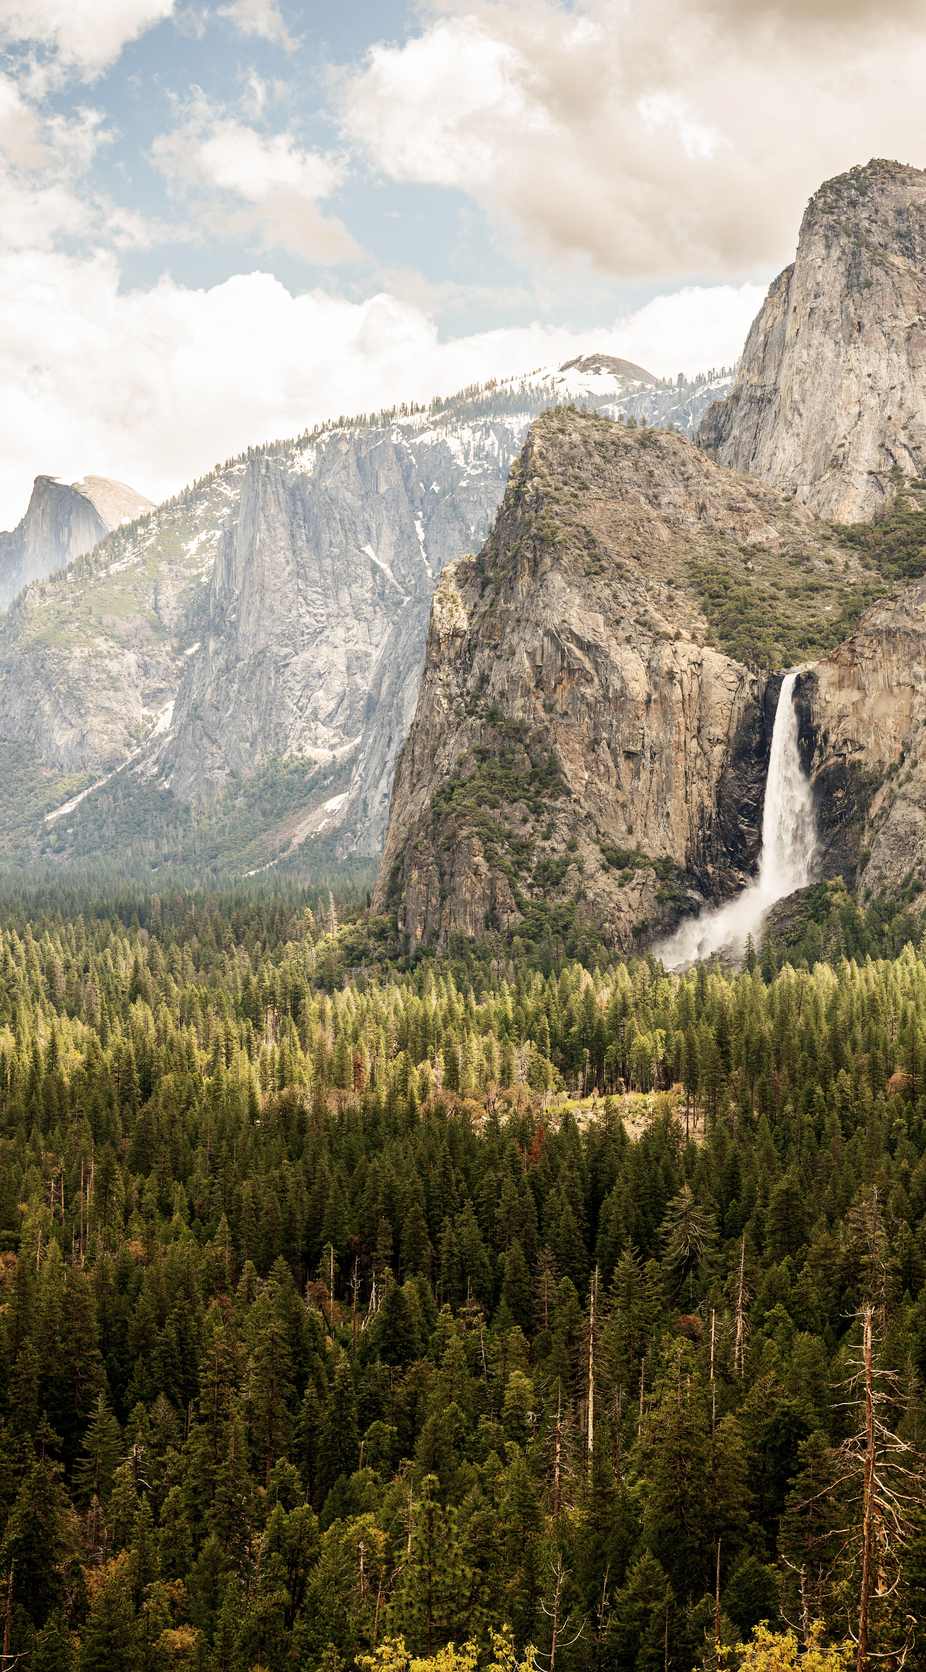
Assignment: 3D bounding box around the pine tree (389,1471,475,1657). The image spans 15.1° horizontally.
[{"bbox_3d":[-1.540,37.550,178.000,4.800,9.900,4.800,0,0,0],"label":"pine tree"}]

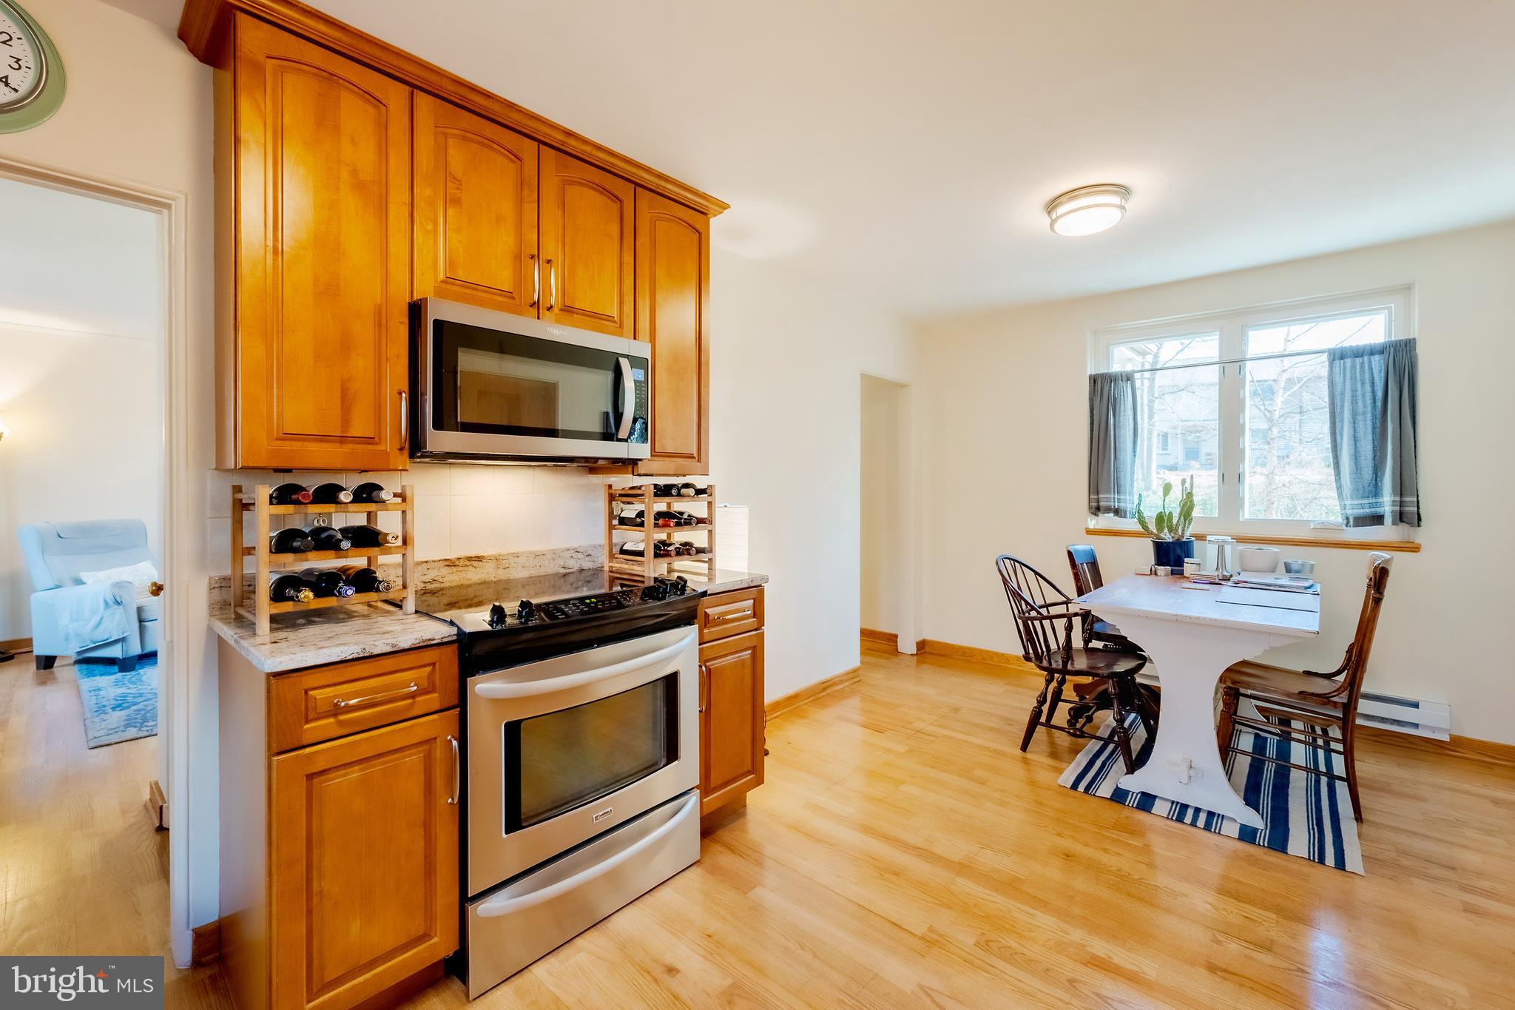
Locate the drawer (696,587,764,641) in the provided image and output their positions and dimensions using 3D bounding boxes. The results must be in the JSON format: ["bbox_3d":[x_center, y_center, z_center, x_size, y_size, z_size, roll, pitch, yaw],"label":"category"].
[{"bbox_3d":[-0.276,0.401,2.318,0.510,0.155,0.364,1,1,41],"label":"drawer"}]

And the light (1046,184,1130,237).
[{"bbox_3d":[1.431,-1.275,2.562,0.330,0.087,0.330,1,1,41],"label":"light"}]

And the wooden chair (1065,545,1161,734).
[{"bbox_3d":[2.019,0.719,3.257,0.510,0.950,0.440,1,1,41],"label":"wooden chair"}]

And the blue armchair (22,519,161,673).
[{"bbox_3d":[-4.659,0.628,4.410,0.870,1.000,0.790,0,2,5],"label":"blue armchair"}]

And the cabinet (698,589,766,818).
[{"bbox_3d":[-0.334,0.736,2.375,0.650,0.830,0.372,1,1,41],"label":"cabinet"}]

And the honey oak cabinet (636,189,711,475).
[{"bbox_3d":[-0.457,-0.642,2.460,0.340,1.075,0.380,1,1,41],"label":"honey oak cabinet"}]

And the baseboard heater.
[{"bbox_3d":[2.687,1.001,3.263,1.500,0.180,0.070,2,2,43],"label":"baseboard heater"}]

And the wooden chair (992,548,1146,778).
[{"bbox_3d":[1.565,0.729,2.938,0.650,0.940,0.540,1,1,41],"label":"wooden chair"}]

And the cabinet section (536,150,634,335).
[{"bbox_3d":[-0.701,-0.883,2.143,0.335,0.575,0.377,2,3,42],"label":"cabinet section"}]

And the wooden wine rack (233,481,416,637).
[{"bbox_3d":[-1.159,0.122,1.594,0.295,0.352,0.340,2,2,43],"label":"wooden wine rack"}]

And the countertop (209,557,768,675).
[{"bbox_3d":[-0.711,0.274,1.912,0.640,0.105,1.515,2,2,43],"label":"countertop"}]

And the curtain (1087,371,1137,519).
[{"bbox_3d":[2.243,-0.383,3.741,0.270,0.930,0.070,2,2,43],"label":"curtain"}]

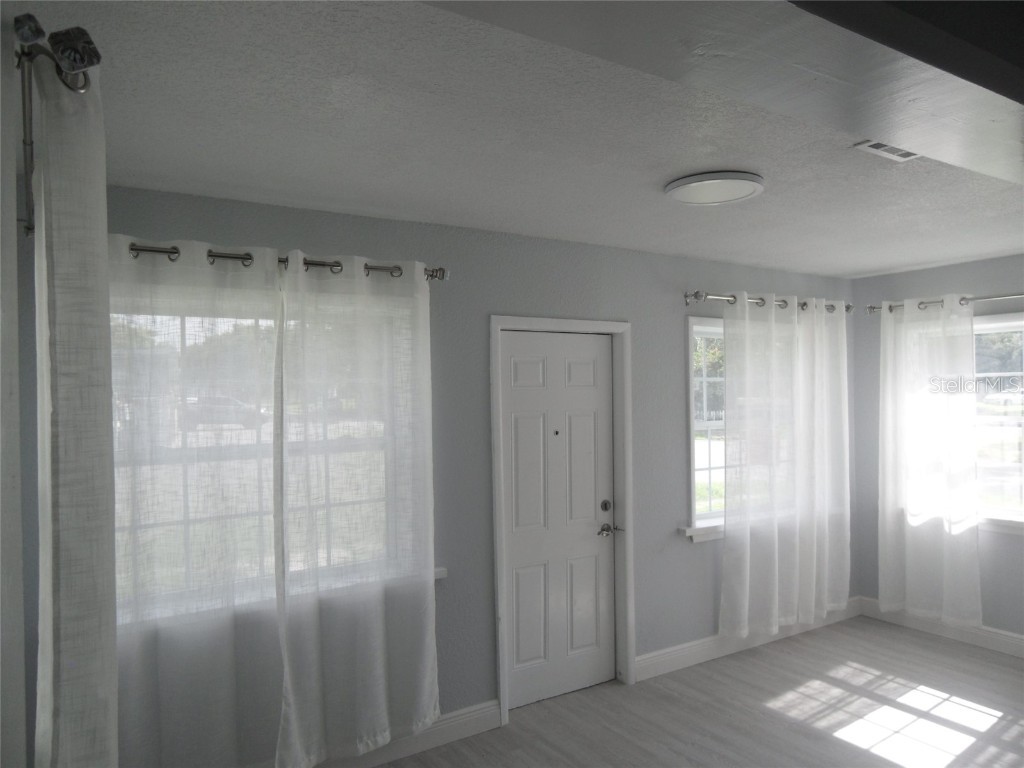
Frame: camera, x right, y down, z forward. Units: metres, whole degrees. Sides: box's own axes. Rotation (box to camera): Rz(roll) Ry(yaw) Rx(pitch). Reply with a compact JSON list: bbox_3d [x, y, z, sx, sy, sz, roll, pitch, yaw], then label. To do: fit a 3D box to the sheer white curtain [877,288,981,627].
[{"bbox_3d":[2.776,0.501,4.776,0.120,2.175,0.635,0,-1,-33],"label":"sheer white curtain"}]

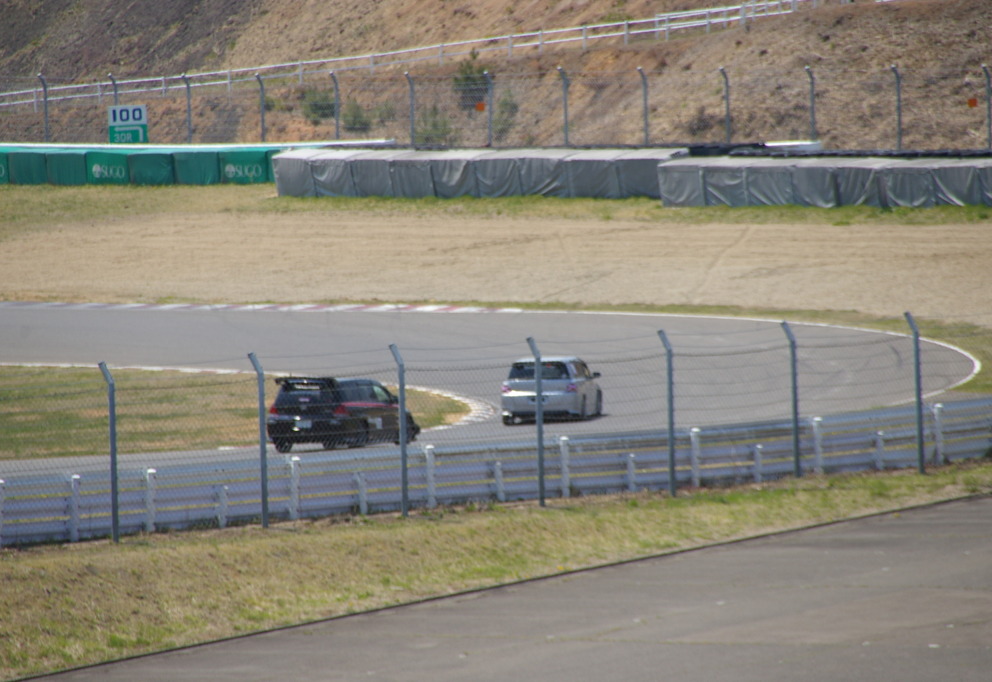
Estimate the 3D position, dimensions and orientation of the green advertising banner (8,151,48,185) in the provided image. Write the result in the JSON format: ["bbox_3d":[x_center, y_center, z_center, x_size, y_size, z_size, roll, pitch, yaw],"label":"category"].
[{"bbox_3d":[-14.262,-5.363,331.234,0.700,1.040,1.850,-4,3,-42],"label":"green advertising banner"}]

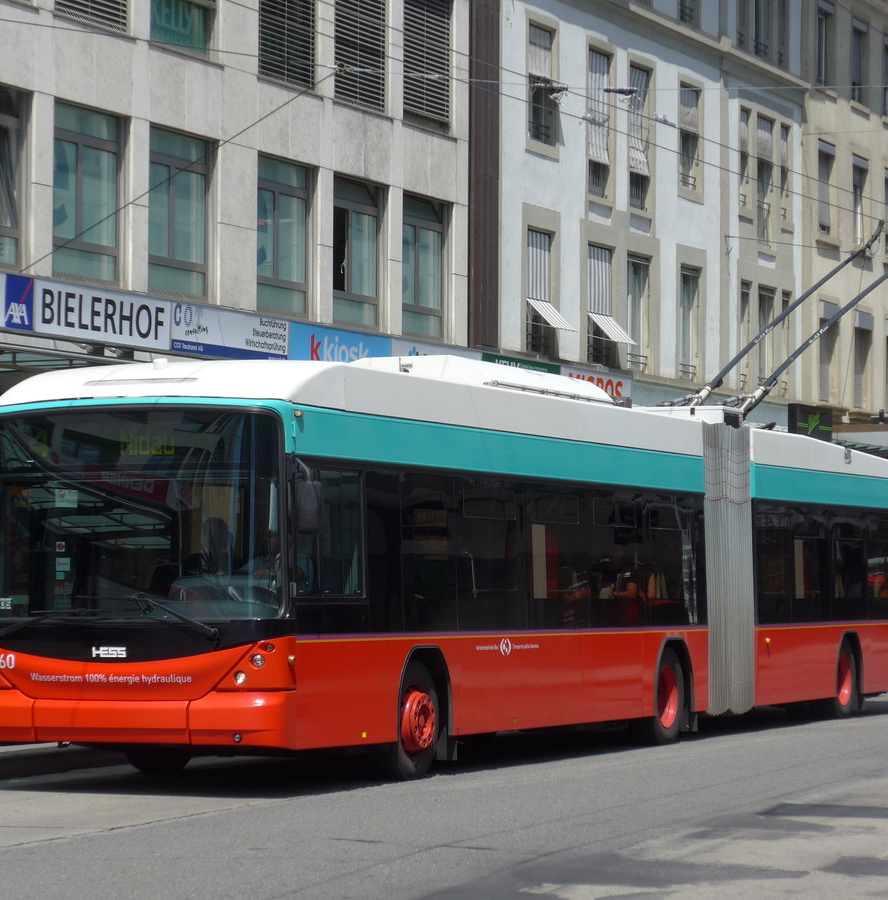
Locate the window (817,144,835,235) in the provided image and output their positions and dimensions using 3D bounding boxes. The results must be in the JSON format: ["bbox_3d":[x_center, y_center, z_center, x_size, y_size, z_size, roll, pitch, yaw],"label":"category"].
[{"bbox_3d":[7.802,-5.327,68.500,0.160,1.850,1.080,-1,-3,23],"label":"window"}]

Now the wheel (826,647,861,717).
[{"bbox_3d":[4.382,2.584,38.061,0.330,0.940,0.940,-1,-3,23],"label":"wheel"}]

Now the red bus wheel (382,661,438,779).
[{"bbox_3d":[-0.346,2.125,26.554,0.300,0.940,0.940,-1,-3,23],"label":"red bus wheel"}]

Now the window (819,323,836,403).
[{"bbox_3d":[7.844,-1.805,68.600,0.160,1.680,1.080,-1,-3,23],"label":"window"}]

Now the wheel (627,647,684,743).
[{"bbox_3d":[2.009,2.369,32.361,0.330,0.940,0.940,-1,-3,23],"label":"wheel"}]

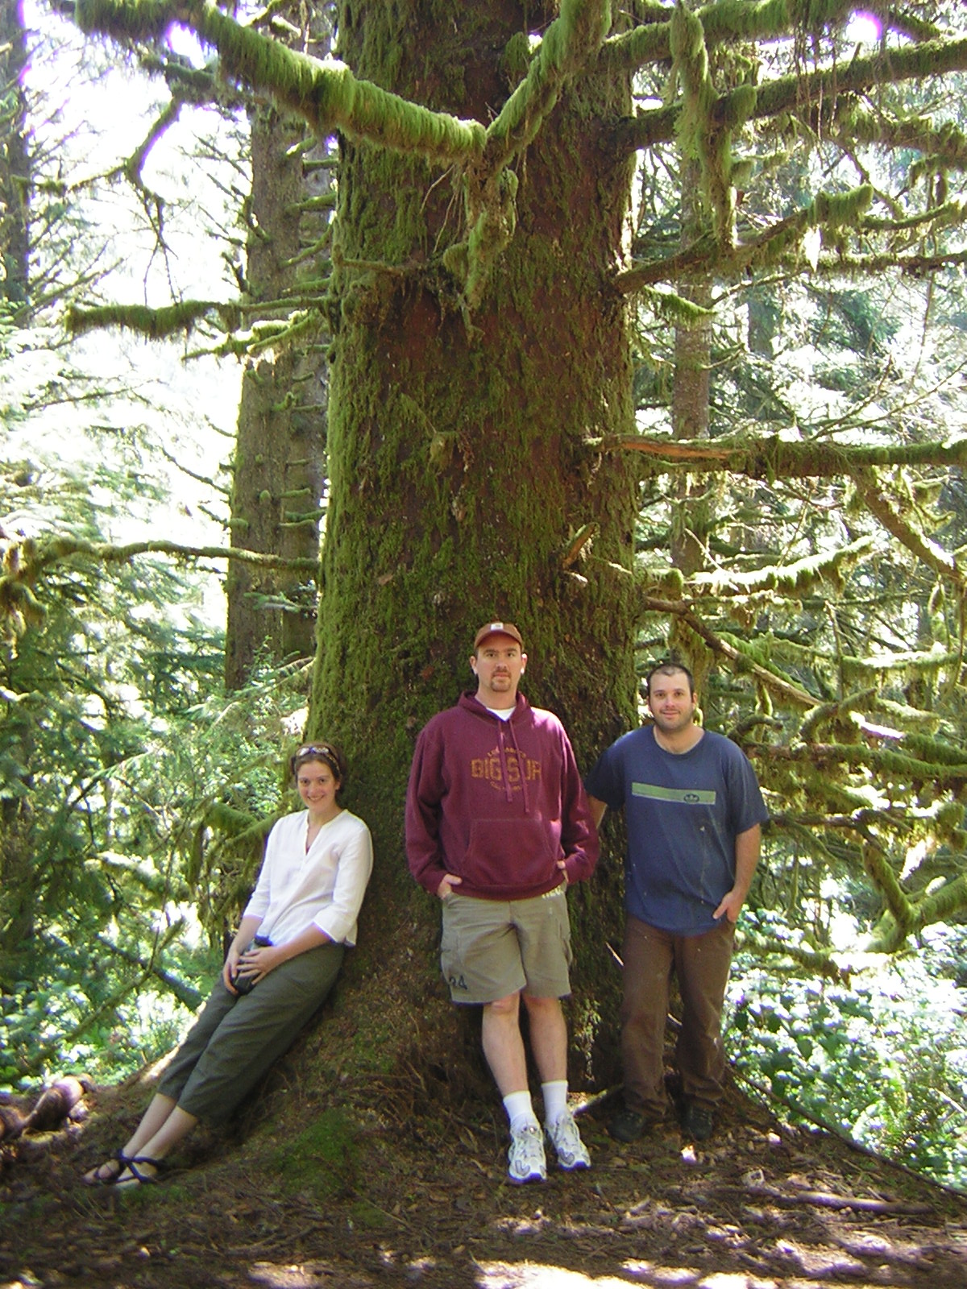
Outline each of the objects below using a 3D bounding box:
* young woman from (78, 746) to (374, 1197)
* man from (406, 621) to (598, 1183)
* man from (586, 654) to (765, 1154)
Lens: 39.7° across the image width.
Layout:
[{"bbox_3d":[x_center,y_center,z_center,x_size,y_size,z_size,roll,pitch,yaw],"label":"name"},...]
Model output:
[{"bbox_3d":[-0.812,1.115,4.630,0.520,1.600,0.600,8,-16,39],"label":"young woman"},{"bbox_3d":[0.069,0.819,4.460,0.620,1.810,0.520,-2,-10,-3],"label":"man"},{"bbox_3d":[0.695,0.905,4.830,0.630,1.710,0.420,-1,-6,10],"label":"man"}]

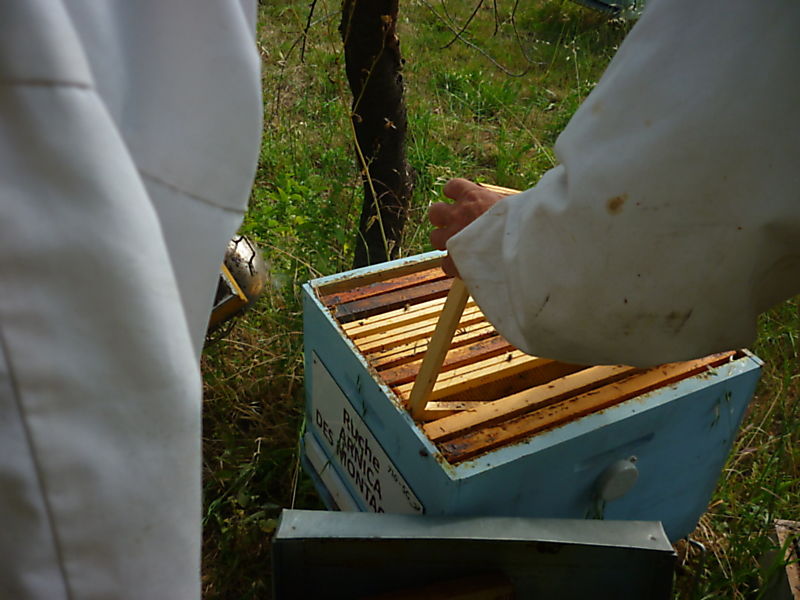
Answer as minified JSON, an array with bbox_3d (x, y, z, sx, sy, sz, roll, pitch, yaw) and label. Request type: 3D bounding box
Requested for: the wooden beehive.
[{"bbox_3d":[0.161,0.179,1.187,0.502,0.353,0.438,-14,38,-25],"label":"wooden beehive"}]

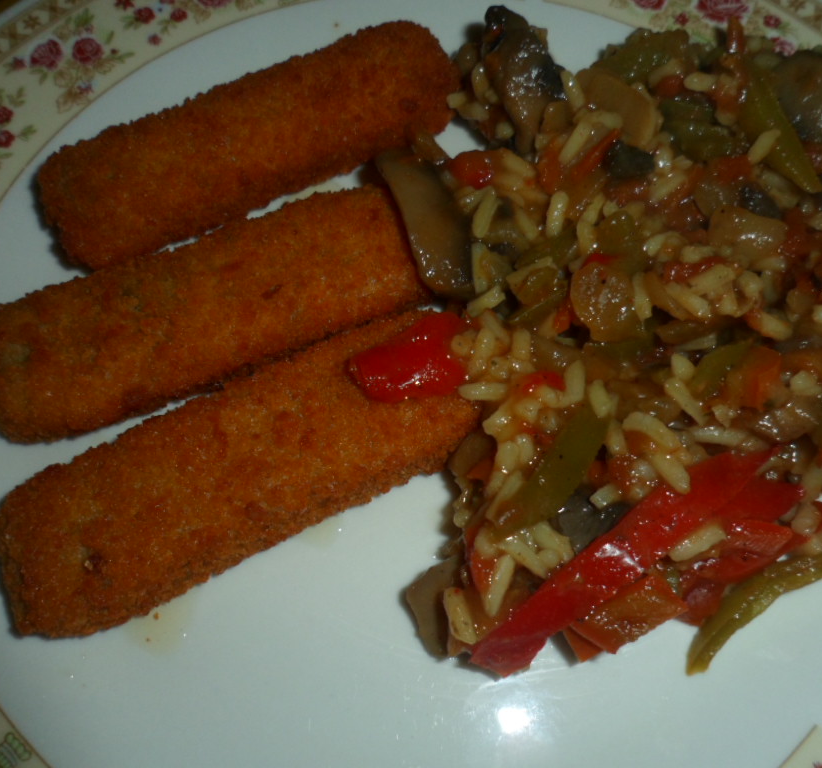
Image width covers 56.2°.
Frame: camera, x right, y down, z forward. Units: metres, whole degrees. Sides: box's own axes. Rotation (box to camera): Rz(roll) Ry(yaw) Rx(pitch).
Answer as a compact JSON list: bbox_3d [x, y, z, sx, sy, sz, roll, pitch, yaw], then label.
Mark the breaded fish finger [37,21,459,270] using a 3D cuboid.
[{"bbox_3d":[-0.035,-0.055,0.175,0.095,0.017,0.028,-26,68,-9],"label":"breaded fish finger"}]

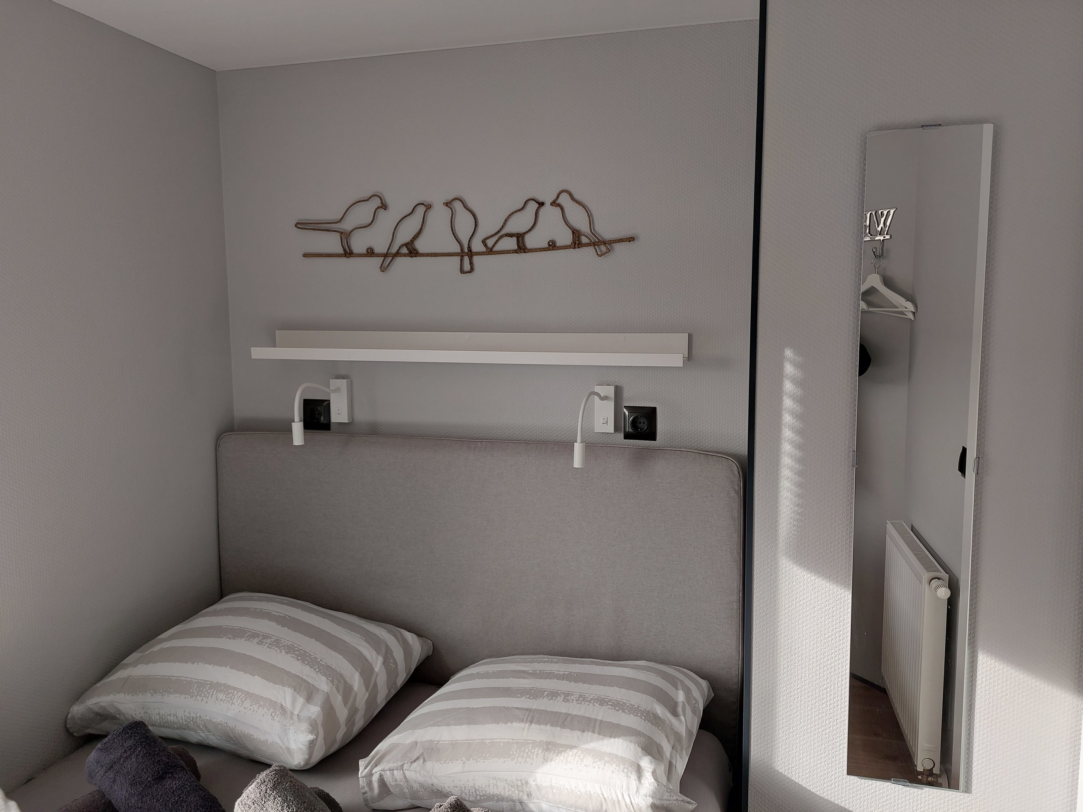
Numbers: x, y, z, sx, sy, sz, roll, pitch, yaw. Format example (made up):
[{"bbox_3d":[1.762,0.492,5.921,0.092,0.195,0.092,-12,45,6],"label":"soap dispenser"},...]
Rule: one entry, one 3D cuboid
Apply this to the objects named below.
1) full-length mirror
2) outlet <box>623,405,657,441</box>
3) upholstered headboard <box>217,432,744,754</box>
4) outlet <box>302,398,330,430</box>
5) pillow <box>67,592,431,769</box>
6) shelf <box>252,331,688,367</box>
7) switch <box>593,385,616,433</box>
[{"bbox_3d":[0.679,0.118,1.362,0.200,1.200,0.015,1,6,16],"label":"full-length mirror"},{"bbox_3d":[0.249,0.045,1.894,0.082,0.082,0.012,1,6,14],"label":"outlet"},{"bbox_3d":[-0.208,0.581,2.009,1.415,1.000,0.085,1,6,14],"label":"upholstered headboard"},{"bbox_3d":[-0.629,0.026,2.110,0.082,0.082,0.012,1,6,14],"label":"outlet"},{"bbox_3d":[-0.654,0.644,1.815,0.650,0.165,0.470,1,12,14],"label":"pillow"},{"bbox_3d":[-0.207,-0.150,1.931,1.142,0.072,0.120,1,6,14],"label":"shelf"},{"bbox_3d":[0.163,0.007,1.906,0.049,0.117,0.025,1,6,14],"label":"switch"}]

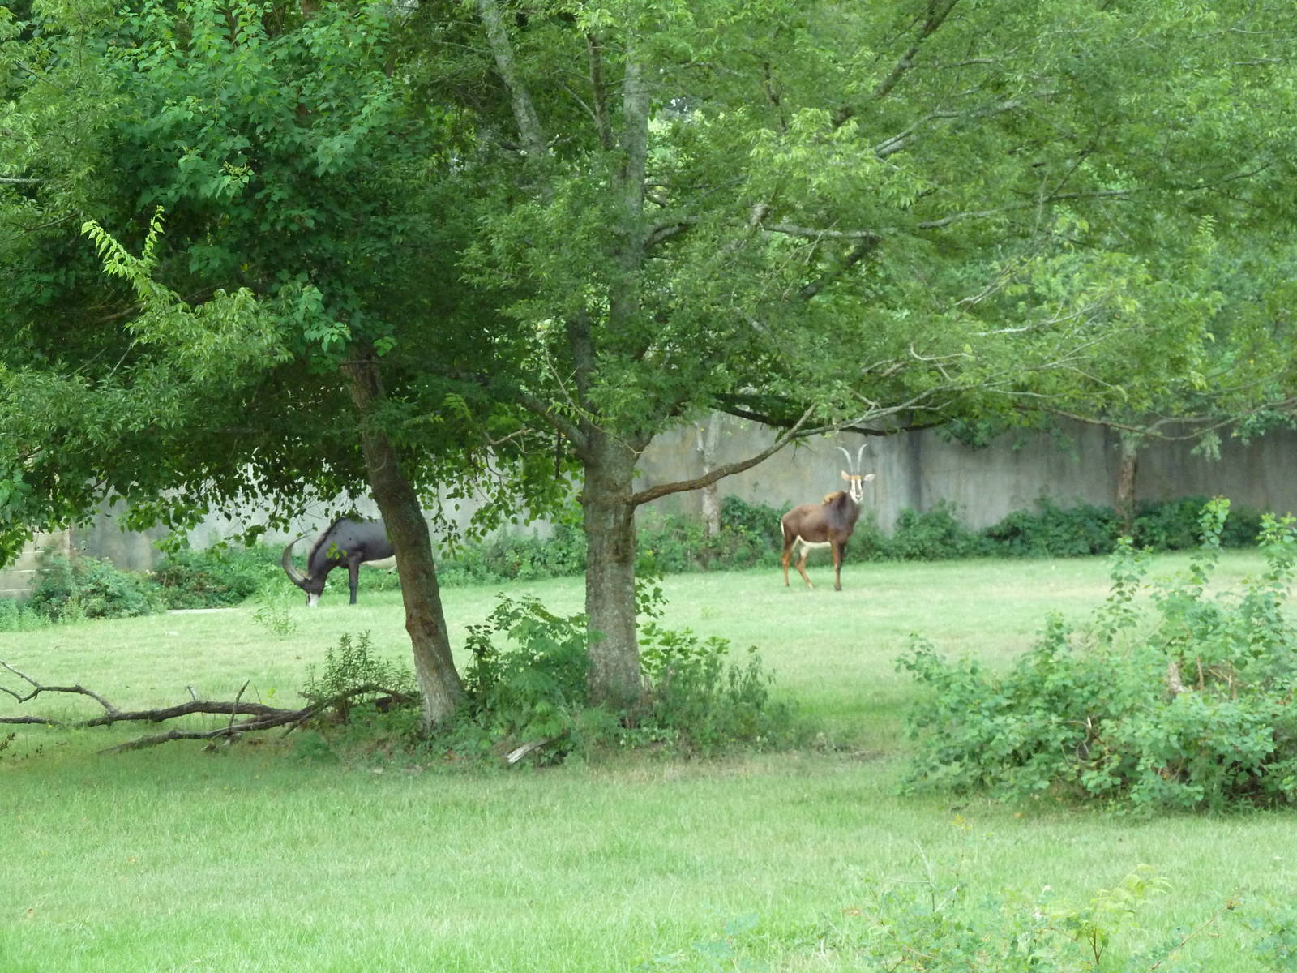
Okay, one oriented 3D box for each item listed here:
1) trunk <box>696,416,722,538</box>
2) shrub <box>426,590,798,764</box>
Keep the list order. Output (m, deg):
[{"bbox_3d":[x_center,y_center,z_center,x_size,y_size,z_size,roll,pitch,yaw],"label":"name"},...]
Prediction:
[{"bbox_3d":[0.897,-0.098,58.000,0.340,1.920,0.340,0,1,0],"label":"trunk"},{"bbox_3d":[-0.243,1.281,26.000,2.450,1.080,1.800,0,1,0],"label":"shrub"}]

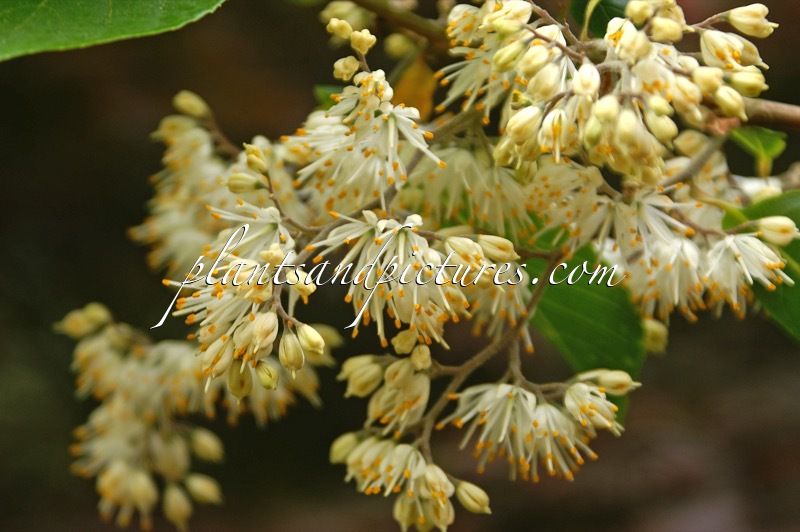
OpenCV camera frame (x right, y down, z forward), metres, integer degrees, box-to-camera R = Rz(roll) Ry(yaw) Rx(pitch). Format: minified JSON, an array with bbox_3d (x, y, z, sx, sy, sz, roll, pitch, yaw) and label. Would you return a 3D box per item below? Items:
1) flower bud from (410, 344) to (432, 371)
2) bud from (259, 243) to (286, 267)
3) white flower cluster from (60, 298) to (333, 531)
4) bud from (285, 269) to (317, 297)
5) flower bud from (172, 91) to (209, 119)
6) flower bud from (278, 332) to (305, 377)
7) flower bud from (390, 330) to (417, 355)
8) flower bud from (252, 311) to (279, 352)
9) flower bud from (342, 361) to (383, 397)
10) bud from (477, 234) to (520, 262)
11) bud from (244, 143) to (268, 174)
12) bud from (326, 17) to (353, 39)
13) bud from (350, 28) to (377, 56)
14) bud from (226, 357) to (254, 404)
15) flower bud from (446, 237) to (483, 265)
[{"bbox_3d":[0.005,0.020,0.512,0.005,0.005,0.007,0,31,-3],"label":"flower bud"},{"bbox_3d":[-0.027,-0.002,0.500,0.007,0.005,0.005,-15,0,-33],"label":"bud"},{"bbox_3d":[-0.050,0.037,0.575,0.067,0.053,0.050,0,10,0],"label":"white flower cluster"},{"bbox_3d":[-0.021,0.004,0.495,0.008,0.005,0.005,41,0,11],"label":"bud"},{"bbox_3d":[-0.073,-0.056,0.810,0.013,0.008,0.008,27,0,-6],"label":"flower bud"},{"bbox_3d":[-0.023,0.019,0.500,0.005,0.010,0.005,-6,-9,0],"label":"flower bud"},{"bbox_3d":[0.001,0.017,0.515,0.005,0.005,0.007,0,21,34],"label":"flower bud"},{"bbox_3d":[-0.029,0.014,0.496,0.005,0.010,0.005,23,-12,0],"label":"flower bud"},{"bbox_3d":[-0.008,0.025,0.515,0.010,0.006,0.006,-43,0,-9],"label":"flower bud"},{"bbox_3d":[0.021,-0.004,0.505,0.010,0.005,0.005,24,0,6],"label":"bud"},{"bbox_3d":[-0.031,-0.023,0.508,0.004,0.008,0.004,-35,9,0],"label":"bud"},{"bbox_3d":[-0.019,-0.077,0.750,0.009,0.006,0.006,35,0,-12],"label":"bud"},{"bbox_3d":[-0.008,-0.048,0.497,0.005,0.005,0.006,0,-28,-7],"label":"bud"},{"bbox_3d":[-0.035,0.024,0.503,0.005,0.010,0.005,4,-6,0],"label":"bud"},{"bbox_3d":[0.014,-0.003,0.500,0.009,0.006,0.006,29,0,18],"label":"flower bud"}]

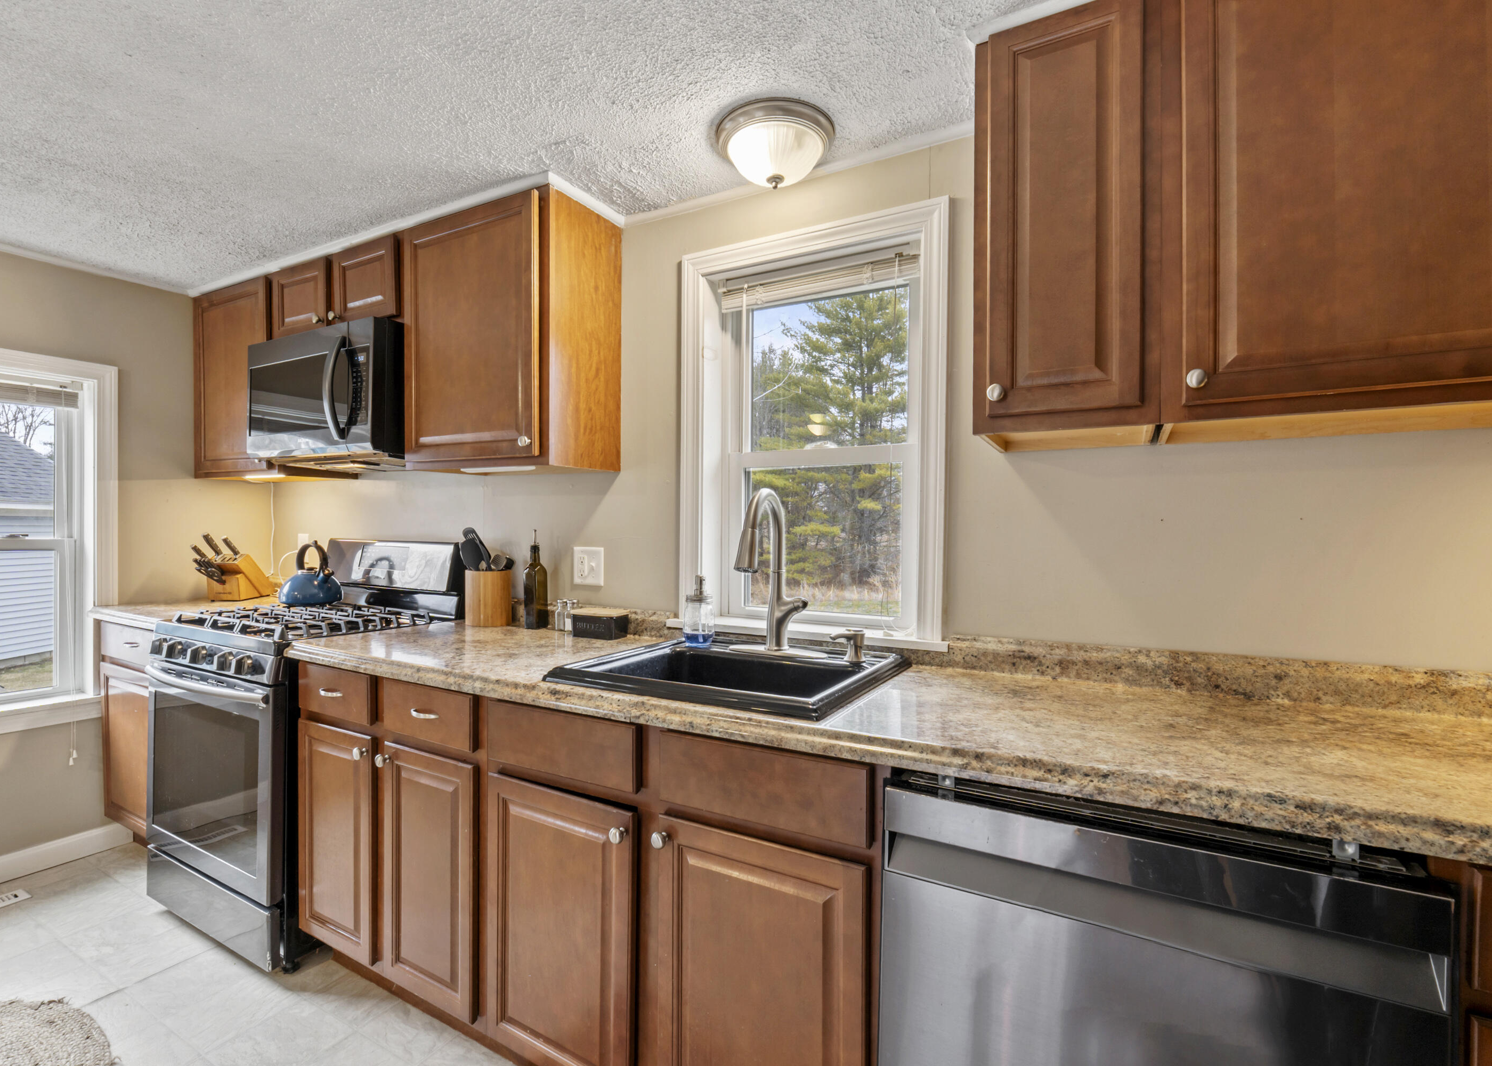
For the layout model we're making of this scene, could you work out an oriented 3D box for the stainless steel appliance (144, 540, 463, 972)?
[{"bbox_3d":[-1.479,0.628,2.264,0.765,1.187,0.660,1,0,28],"label":"stainless steel appliance"}]

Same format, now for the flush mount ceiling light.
[{"bbox_3d":[0.070,-0.894,1.595,0.286,0.125,0.286,0,0,0],"label":"flush mount ceiling light"}]

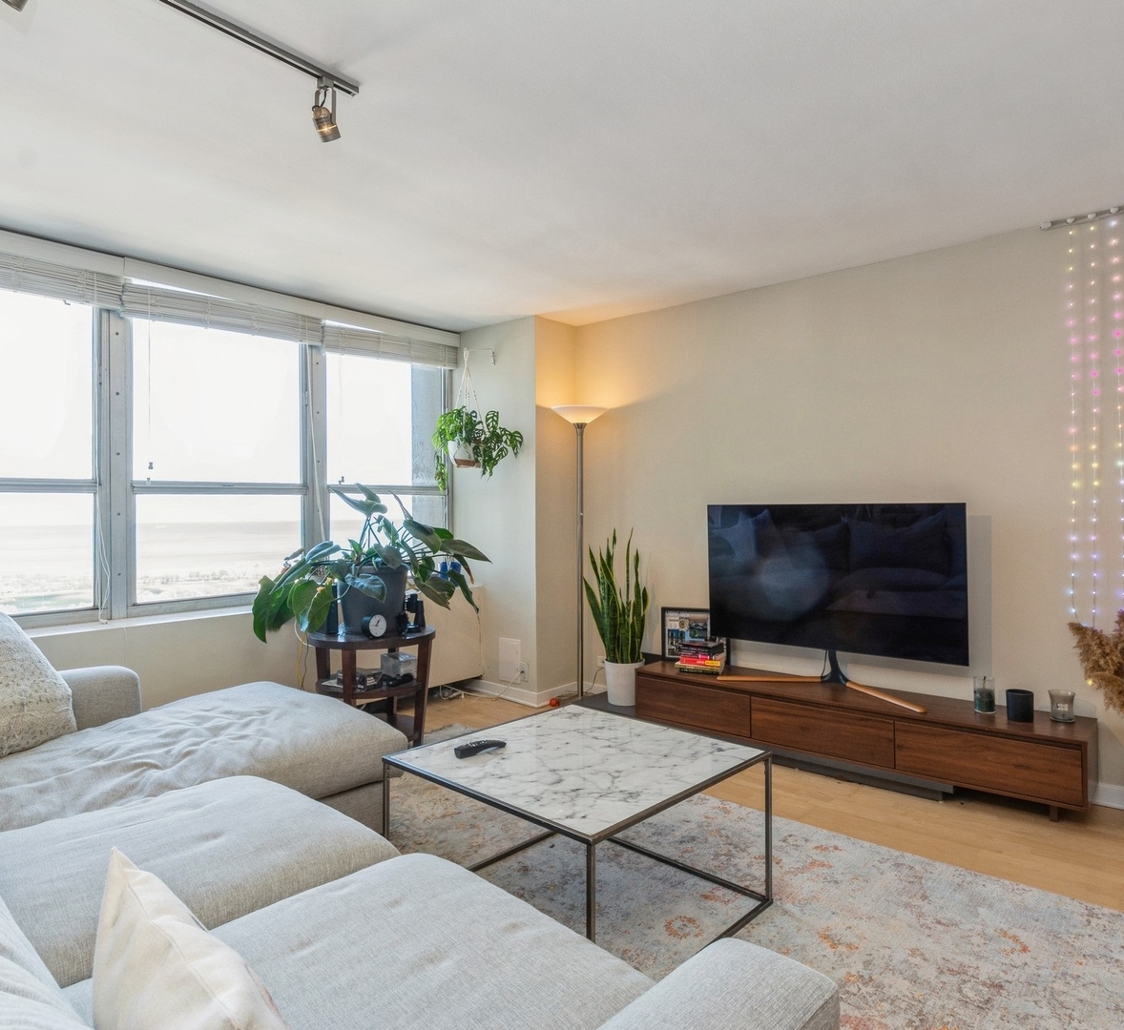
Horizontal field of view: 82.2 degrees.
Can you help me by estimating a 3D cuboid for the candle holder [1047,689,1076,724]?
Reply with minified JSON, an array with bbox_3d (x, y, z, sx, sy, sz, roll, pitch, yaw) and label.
[{"bbox_3d":[2.095,0.803,2.698,0.092,0.114,0.092,0,0,36],"label":"candle holder"}]

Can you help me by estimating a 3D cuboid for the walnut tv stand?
[{"bbox_3d":[1.309,1.033,3.155,2.000,0.345,0.380,0,0,36],"label":"walnut tv stand"}]

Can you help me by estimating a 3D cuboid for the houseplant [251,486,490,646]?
[{"bbox_3d":[-0.912,0.229,3.049,1.059,0.743,0.800,0,0,0],"label":"houseplant"}]

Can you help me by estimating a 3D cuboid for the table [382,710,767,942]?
[{"bbox_3d":[0.055,0.980,2.000,0.845,0.474,0.845,0,1,44],"label":"table"}]

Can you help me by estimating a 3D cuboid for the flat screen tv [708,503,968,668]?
[{"bbox_3d":[1.317,0.307,3.214,1.225,0.715,0.060,0,0,36],"label":"flat screen tv"}]

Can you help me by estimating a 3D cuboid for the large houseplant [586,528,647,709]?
[{"bbox_3d":[0.326,0.600,3.821,0.380,1.014,0.340,0,0,0],"label":"large houseplant"}]

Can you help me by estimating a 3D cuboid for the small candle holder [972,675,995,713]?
[{"bbox_3d":[1.810,0.770,2.765,0.079,0.150,0.079,0,1,39],"label":"small candle holder"}]

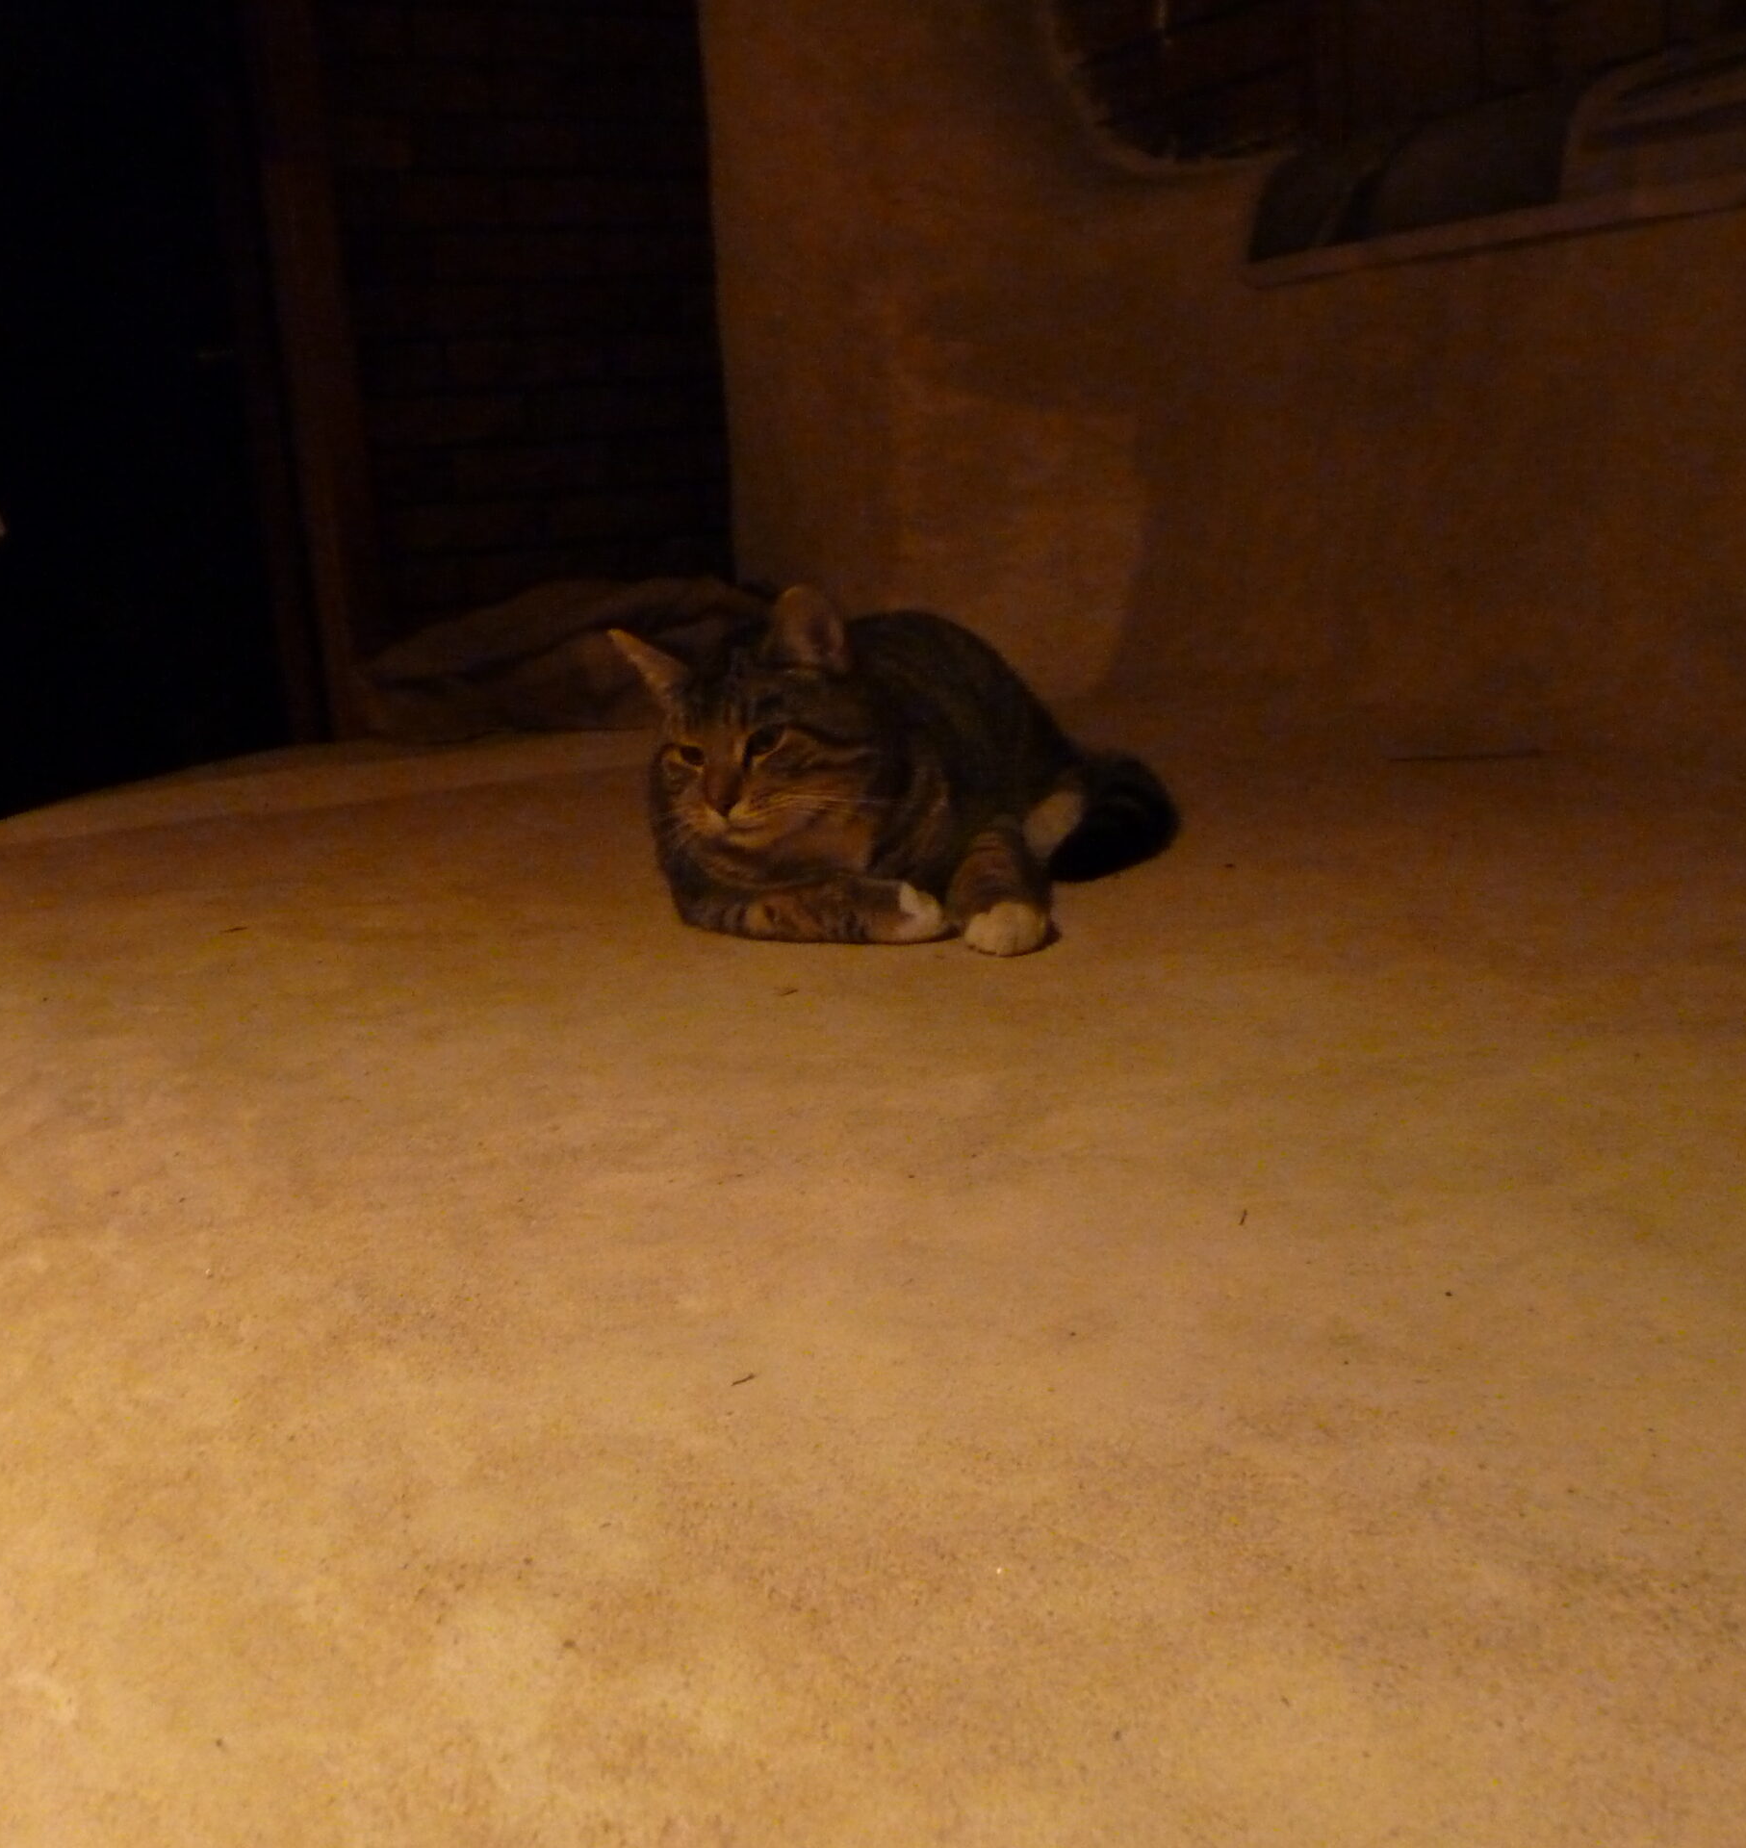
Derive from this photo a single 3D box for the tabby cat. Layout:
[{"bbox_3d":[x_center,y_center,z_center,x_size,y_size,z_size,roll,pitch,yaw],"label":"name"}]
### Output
[{"bbox_3d":[0.033,-0.113,1.145,0.250,0.190,0.340,4,14,27],"label":"tabby cat"}]

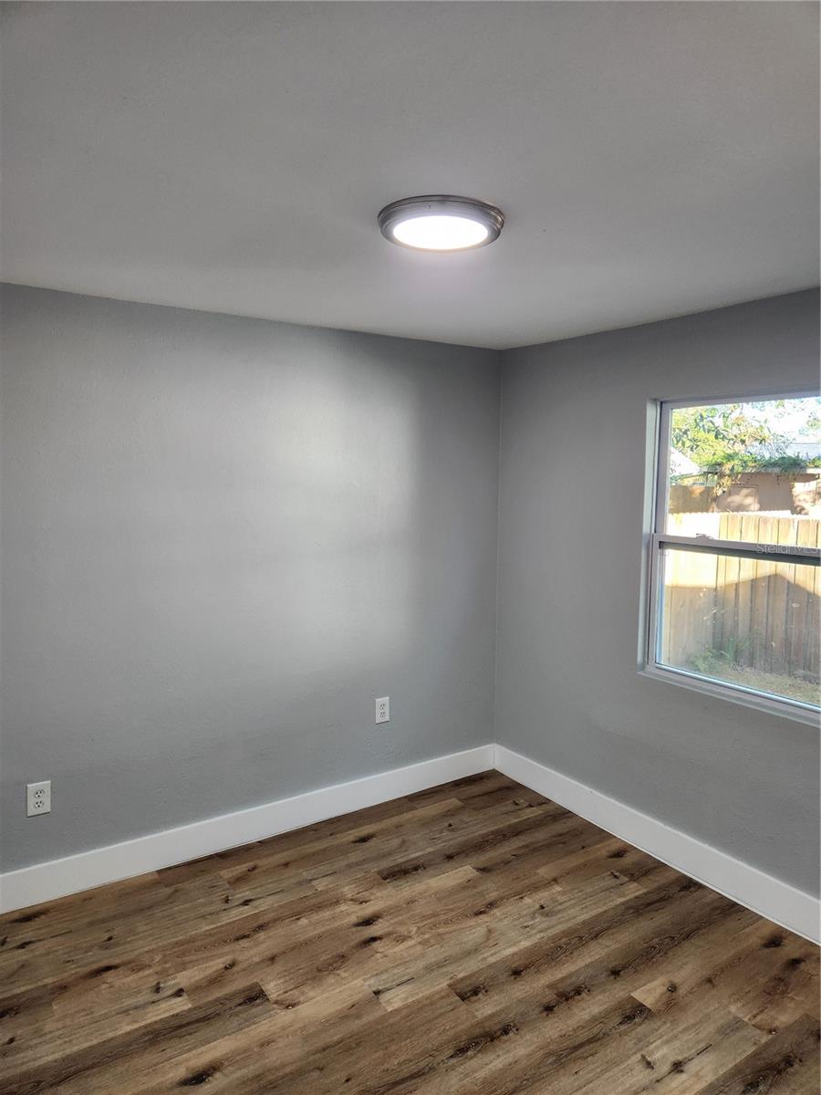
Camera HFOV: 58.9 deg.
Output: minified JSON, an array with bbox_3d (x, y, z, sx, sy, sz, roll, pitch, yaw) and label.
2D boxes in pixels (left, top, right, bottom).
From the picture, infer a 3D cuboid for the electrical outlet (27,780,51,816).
[{"bbox_3d":[-1.406,0.948,2.752,0.079,0.121,0.008,-4,8,-34],"label":"electrical outlet"}]

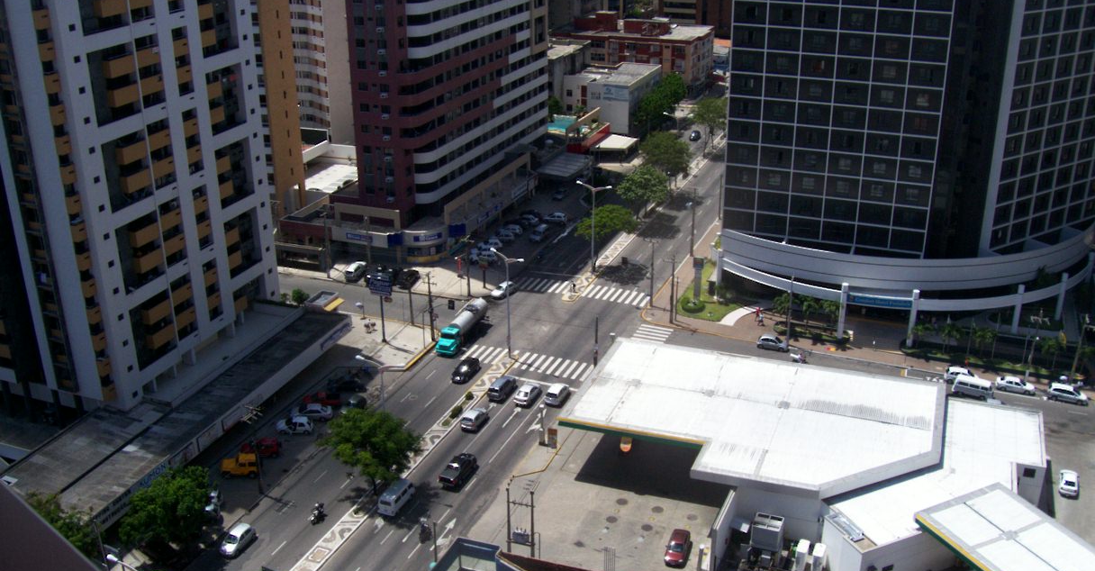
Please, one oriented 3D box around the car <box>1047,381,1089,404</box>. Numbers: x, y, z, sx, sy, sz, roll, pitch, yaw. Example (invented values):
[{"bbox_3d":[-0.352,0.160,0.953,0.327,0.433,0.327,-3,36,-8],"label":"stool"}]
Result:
[{"bbox_3d":[56.957,11.798,117.627,4.150,1.500,1.700,9,25,21],"label":"car"}]

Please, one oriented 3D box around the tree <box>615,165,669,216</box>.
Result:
[{"bbox_3d":[15.511,-15.289,177.200,8.200,8.891,8.200,-1,22,0],"label":"tree"}]

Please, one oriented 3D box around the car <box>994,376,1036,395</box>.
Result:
[{"bbox_3d":[54.040,11.350,123.990,4.300,1.430,1.700,9,25,22],"label":"car"}]

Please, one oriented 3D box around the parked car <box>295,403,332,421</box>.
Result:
[{"bbox_3d":[-25.256,13.592,115.020,4.200,1.430,1.660,0,23,2],"label":"parked car"}]

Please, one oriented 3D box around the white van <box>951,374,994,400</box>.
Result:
[{"bbox_3d":[46.824,11.155,118.612,4.500,2.000,1.740,9,25,21],"label":"white van"}]

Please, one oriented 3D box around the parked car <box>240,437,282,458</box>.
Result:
[{"bbox_3d":[-28.857,16.305,108.495,3.750,1.780,1.700,0,22,2],"label":"parked car"}]

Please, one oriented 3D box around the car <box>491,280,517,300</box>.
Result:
[{"bbox_3d":[-5.946,0.445,145.729,1.670,1.440,4.150,14,27,30],"label":"car"}]

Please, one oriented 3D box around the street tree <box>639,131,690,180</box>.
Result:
[{"bbox_3d":[20.374,-21.366,186.530,8.800,9.400,8.800,0,23,0],"label":"street tree"}]

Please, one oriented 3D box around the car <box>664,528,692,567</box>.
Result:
[{"bbox_3d":[11.257,22.524,93.066,1.680,1.440,4.300,6,24,16],"label":"car"}]

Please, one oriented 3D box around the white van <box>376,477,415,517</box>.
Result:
[{"bbox_3d":[-13.815,19.612,99.263,1.720,2.000,4.450,7,23,20],"label":"white van"}]

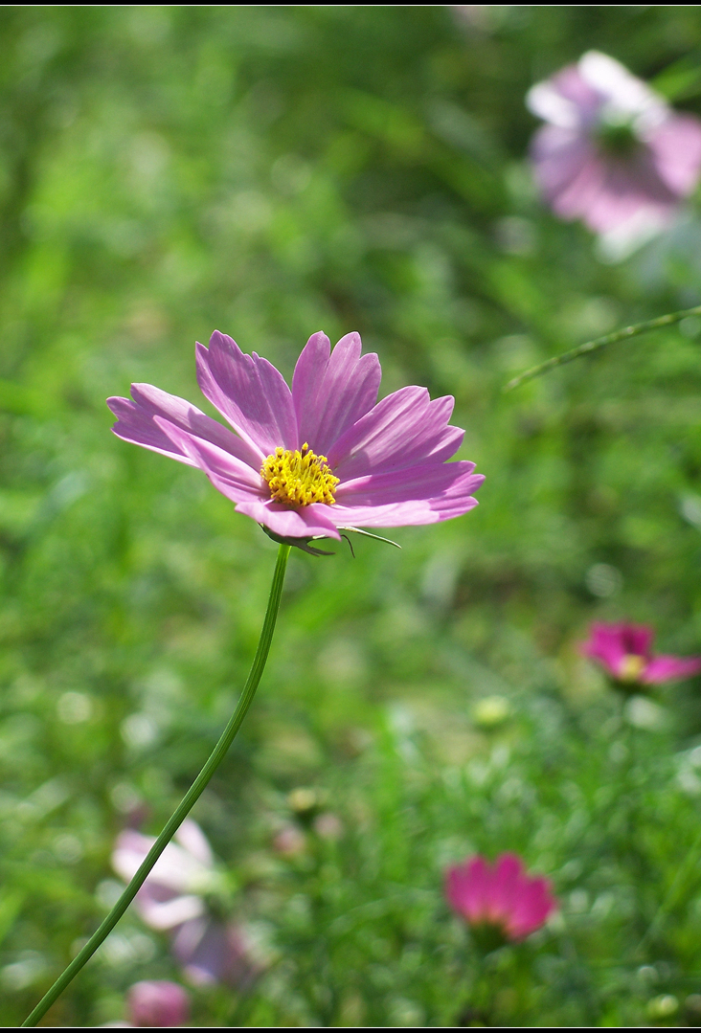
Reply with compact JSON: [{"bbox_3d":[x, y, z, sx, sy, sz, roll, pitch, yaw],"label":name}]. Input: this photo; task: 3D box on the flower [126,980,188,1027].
[{"bbox_3d":[-0.069,0.178,2.000,0.024,0.022,0.024,0,20,0],"label":"flower"}]

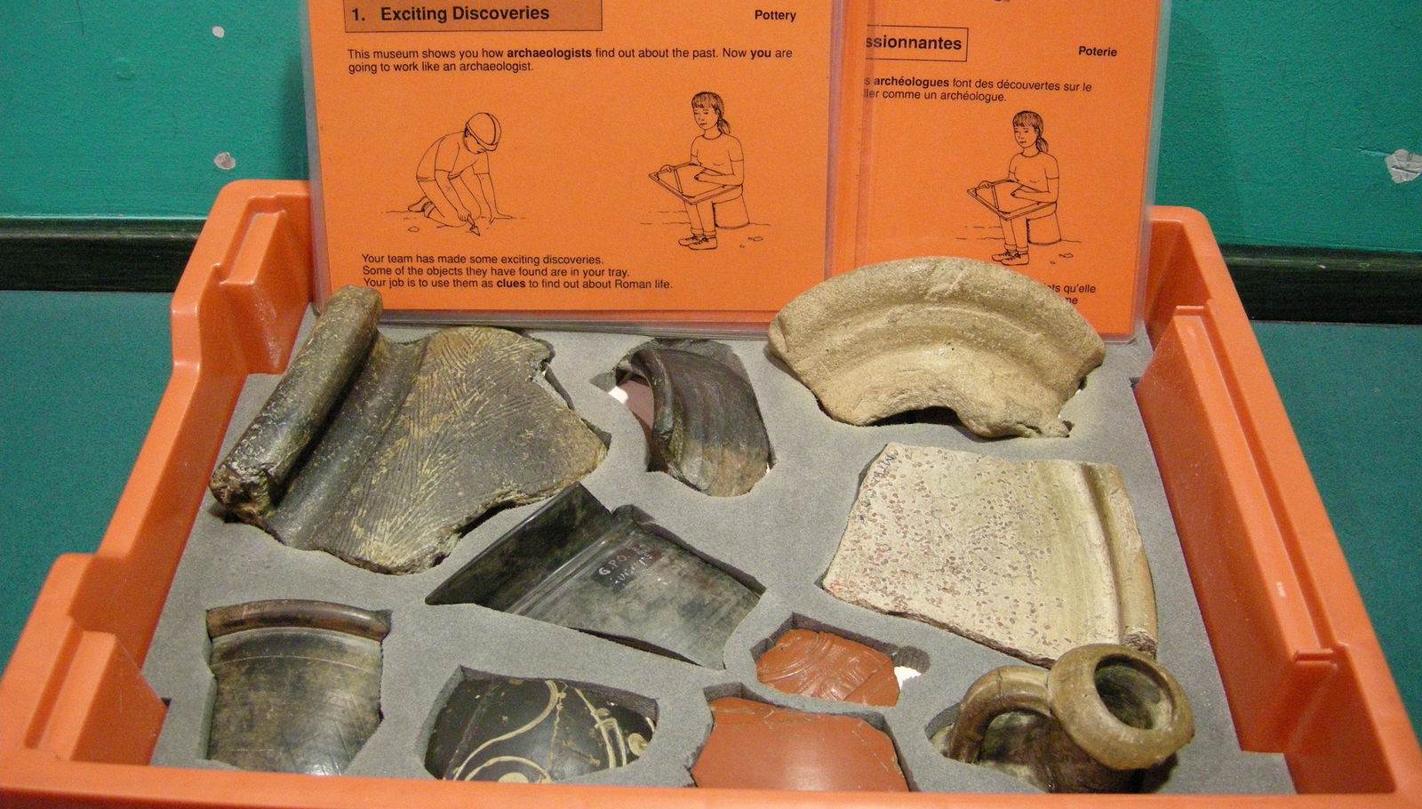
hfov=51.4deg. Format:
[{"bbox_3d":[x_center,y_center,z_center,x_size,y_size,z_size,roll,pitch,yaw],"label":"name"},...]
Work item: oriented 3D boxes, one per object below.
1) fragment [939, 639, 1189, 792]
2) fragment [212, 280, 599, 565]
[{"bbox_3d":[0.113,0.109,0.475,0.080,0.072,0.055,1,43,0],"label":"fragment"},{"bbox_3d":[-0.112,0.012,0.582,0.134,0.046,0.134,12,43,11],"label":"fragment"}]

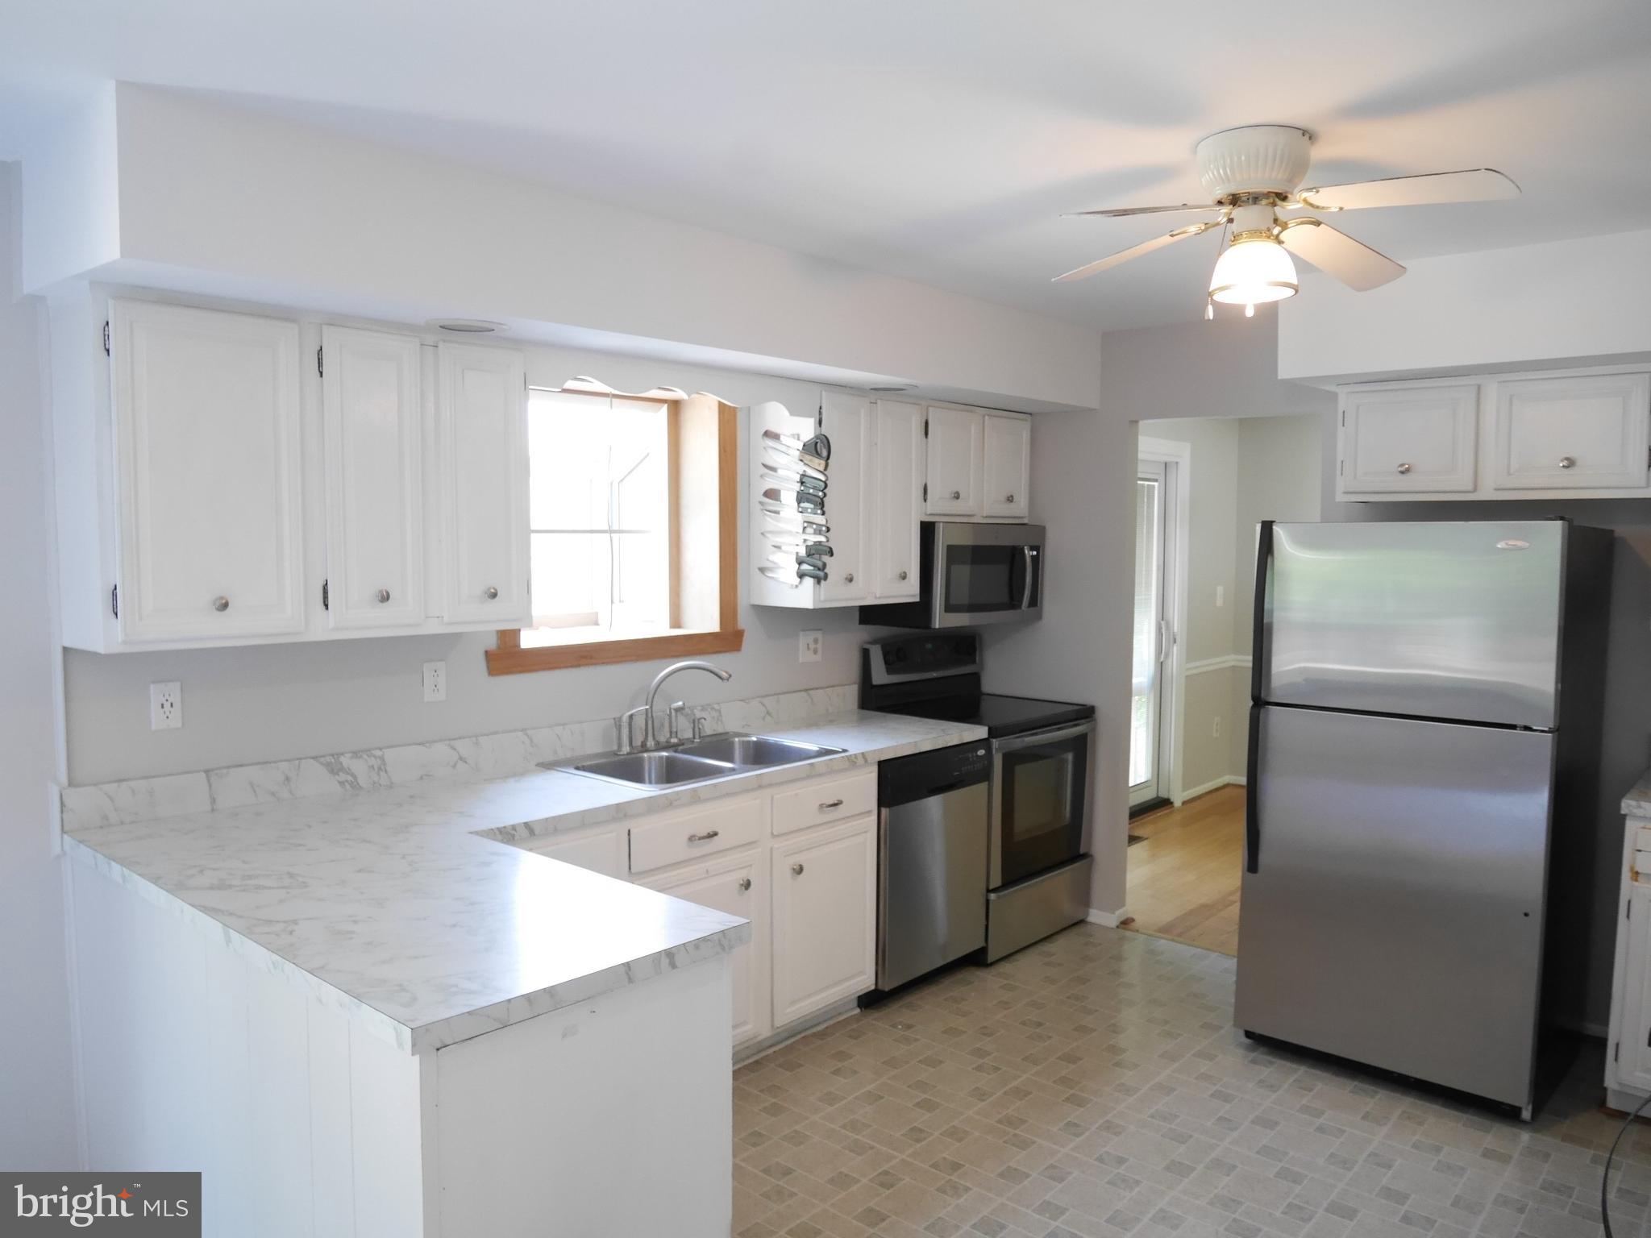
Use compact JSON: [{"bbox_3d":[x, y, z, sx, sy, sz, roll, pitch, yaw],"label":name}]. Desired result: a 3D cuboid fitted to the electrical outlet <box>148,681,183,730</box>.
[{"bbox_3d":[-1.601,0.213,2.786,0.008,0.115,0.070,4,5,42],"label":"electrical outlet"}]

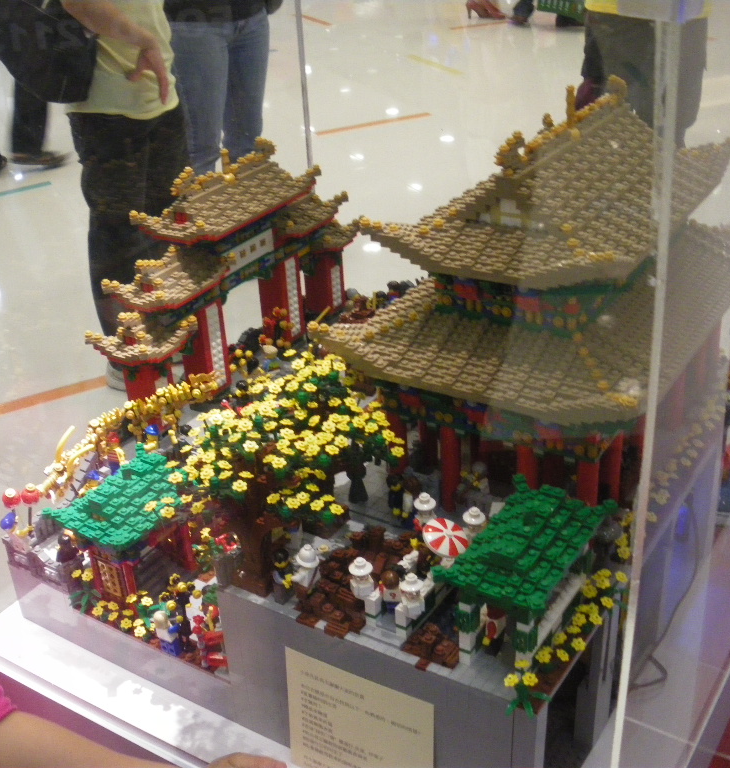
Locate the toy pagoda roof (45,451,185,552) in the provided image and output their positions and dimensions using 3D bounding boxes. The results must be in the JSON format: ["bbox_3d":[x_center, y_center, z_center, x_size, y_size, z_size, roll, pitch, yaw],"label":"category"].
[{"bbox_3d":[-0.202,0.090,0.911,0.092,0.028,0.120,14,33,30],"label":"toy pagoda roof"}]

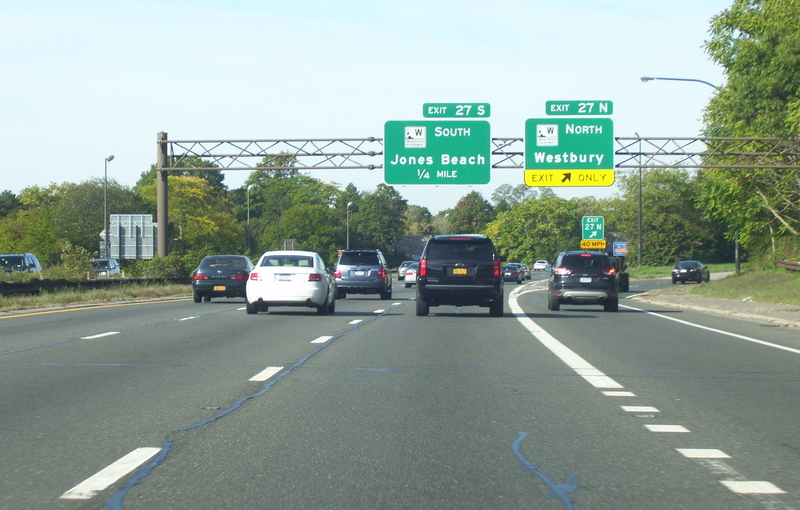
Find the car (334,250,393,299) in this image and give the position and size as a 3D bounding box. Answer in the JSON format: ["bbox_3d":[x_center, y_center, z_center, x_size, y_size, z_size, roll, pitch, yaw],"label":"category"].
[{"bbox_3d":[-1.270,0.686,87.900,1.830,1.730,4.690,0,0,3],"label":"car"}]

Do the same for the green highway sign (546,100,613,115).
[{"bbox_3d":[7.699,-6.286,107.000,2.870,0.620,0.100,0,0,3],"label":"green highway sign"}]

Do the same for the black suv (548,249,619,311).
[{"bbox_3d":[5.050,0.671,69.000,1.840,1.690,4.530,0,0,3],"label":"black suv"}]

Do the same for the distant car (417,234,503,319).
[{"bbox_3d":[1.440,0.490,59.700,2.045,1.890,5.180,0,0,1],"label":"distant car"}]

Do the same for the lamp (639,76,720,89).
[{"bbox_3d":[13.355,-3.658,115.000,4.500,9.100,0.300,0,0,0],"label":"lamp"}]

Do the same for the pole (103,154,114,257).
[{"bbox_3d":[-21.120,-2.622,182.000,0.700,9.200,0.400,0,0,0],"label":"pole"}]

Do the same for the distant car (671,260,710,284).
[{"bbox_3d":[17.800,1.050,153.500,1.810,1.450,4.700,0,0,17],"label":"distant car"}]

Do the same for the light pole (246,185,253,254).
[{"bbox_3d":[-14.350,-2.250,240.000,0.800,9.200,0.300,0,0,10],"label":"light pole"}]

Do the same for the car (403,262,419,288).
[{"bbox_3d":[1.300,1.140,141.500,1.800,1.450,4.700,0,0,4],"label":"car"}]

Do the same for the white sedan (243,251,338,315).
[{"bbox_3d":[-2.500,0.623,58.400,1.855,1.460,4.900,0,0,2],"label":"white sedan"}]

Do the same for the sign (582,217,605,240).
[{"bbox_3d":[13.635,-1.873,176.000,1.530,1.650,0.080,0,0,4],"label":"sign"}]

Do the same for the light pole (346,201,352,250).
[{"bbox_3d":[-6.277,-1.954,315.000,0.700,9.200,0.400,0,0,0],"label":"light pole"}]

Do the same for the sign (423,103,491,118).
[{"bbox_3d":[2.456,-6.191,107.300,2.880,0.620,0.100,0,0,3],"label":"sign"}]

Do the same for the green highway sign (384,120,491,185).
[{"bbox_3d":[1.599,-4.319,105.700,4.500,2.740,0.120,0,0,2],"label":"green highway sign"}]

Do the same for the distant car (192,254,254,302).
[{"bbox_3d":[-5.440,0.790,79.200,1.720,1.430,4.550,0,0,2],"label":"distant car"}]

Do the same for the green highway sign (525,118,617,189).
[{"bbox_3d":[7.275,-4.376,107.000,3.850,2.920,0.120,0,0,3],"label":"green highway sign"}]

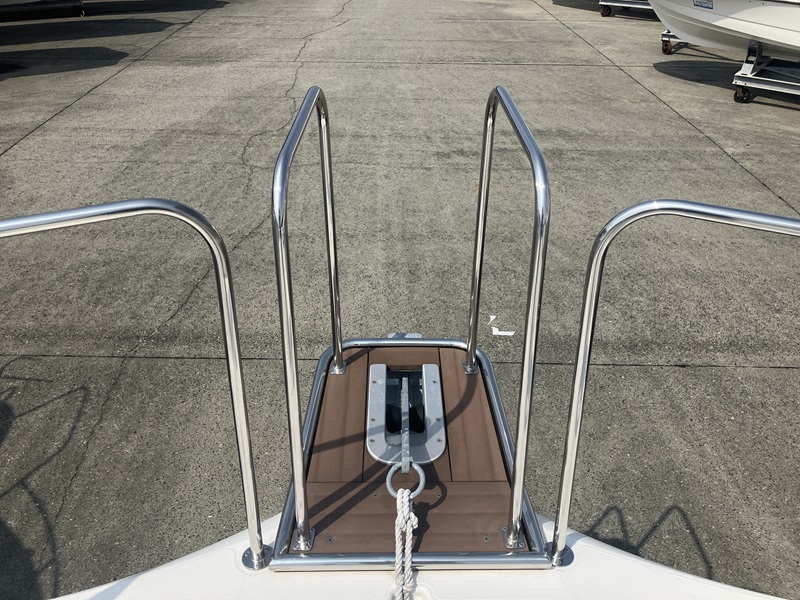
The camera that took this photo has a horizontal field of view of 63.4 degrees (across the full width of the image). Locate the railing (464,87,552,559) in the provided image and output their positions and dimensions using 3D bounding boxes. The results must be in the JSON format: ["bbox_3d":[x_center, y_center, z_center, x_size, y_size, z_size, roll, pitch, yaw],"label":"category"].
[{"bbox_3d":[0.218,0.013,1.363,0.055,0.805,0.605,-2,34,-4],"label":"railing"}]

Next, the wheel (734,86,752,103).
[{"bbox_3d":[6.066,-3.618,11.450,0.270,0.270,0.080,24,39,31],"label":"wheel"}]

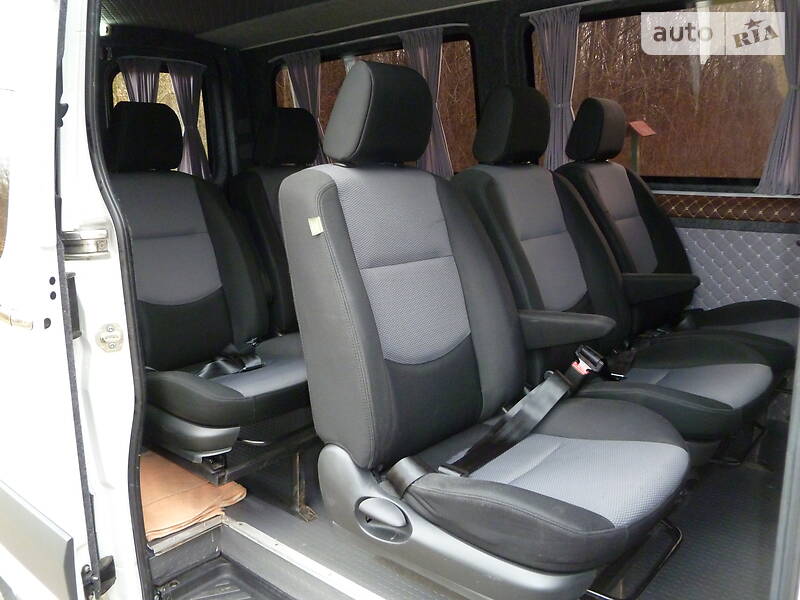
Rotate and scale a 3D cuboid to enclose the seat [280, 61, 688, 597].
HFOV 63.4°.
[{"bbox_3d":[0.144,-0.021,1.210,0.735,0.887,0.541,9,16,40],"label":"seat"}]

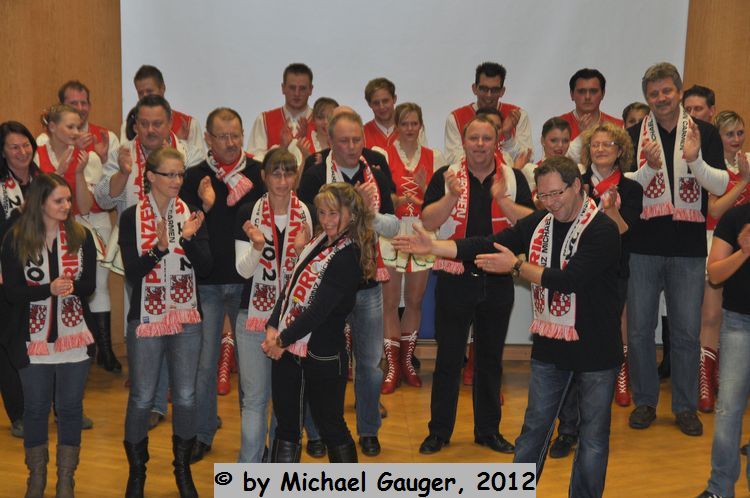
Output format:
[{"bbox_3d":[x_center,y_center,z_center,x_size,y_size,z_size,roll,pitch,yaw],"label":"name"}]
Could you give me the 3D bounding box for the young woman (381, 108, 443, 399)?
[{"bbox_3d":[0.200,-0.019,10.679,0.420,1.640,0.380,2,12,5],"label":"young woman"}]

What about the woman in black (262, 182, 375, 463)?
[{"bbox_3d":[-0.251,0.507,8.472,0.430,1.630,0.440,12,17,39],"label":"woman in black"}]

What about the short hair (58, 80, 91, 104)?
[{"bbox_3d":[-1.668,-0.867,10.377,0.170,0.130,0.190,-4,14,-19],"label":"short hair"}]

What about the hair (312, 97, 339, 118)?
[{"bbox_3d":[-0.271,-0.785,10.468,0.160,0.140,0.180,-3,14,-15],"label":"hair"}]

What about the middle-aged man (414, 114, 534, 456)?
[{"bbox_3d":[0.503,0.199,9.549,0.570,1.753,0.430,2,14,2],"label":"middle-aged man"}]

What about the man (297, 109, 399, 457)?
[{"bbox_3d":[-0.143,0.188,9.482,0.510,1.782,0.430,-3,14,-15],"label":"man"}]

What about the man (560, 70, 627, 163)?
[{"bbox_3d":[1.249,-0.140,10.907,0.540,1.800,0.380,1,12,3],"label":"man"}]

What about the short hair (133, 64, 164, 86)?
[{"bbox_3d":[-1.304,-0.993,10.781,0.180,0.150,0.200,6,13,24],"label":"short hair"}]

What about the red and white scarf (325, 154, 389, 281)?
[{"bbox_3d":[-0.094,-0.159,9.474,0.330,0.670,0.270,-2,12,-12],"label":"red and white scarf"}]

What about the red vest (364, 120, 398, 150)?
[{"bbox_3d":[0.067,-0.473,10.859,0.420,0.580,0.270,0,12,-3],"label":"red vest"}]

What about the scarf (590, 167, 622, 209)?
[{"bbox_3d":[1.168,-0.310,9.448,0.180,0.230,0.160,3,14,8],"label":"scarf"}]

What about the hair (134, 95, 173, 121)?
[{"bbox_3d":[-1.136,-0.726,9.603,0.185,0.130,0.200,0,14,-5],"label":"hair"}]

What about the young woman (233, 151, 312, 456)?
[{"bbox_3d":[-0.475,0.371,8.891,0.440,1.690,0.400,2,14,3],"label":"young woman"}]

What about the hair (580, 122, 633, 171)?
[{"bbox_3d":[1.177,-0.516,9.519,0.280,0.250,0.250,5,13,20],"label":"hair"}]

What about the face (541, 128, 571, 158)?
[{"bbox_3d":[0.976,-0.562,10.072,0.150,0.180,0.120,-2,14,-12],"label":"face"}]

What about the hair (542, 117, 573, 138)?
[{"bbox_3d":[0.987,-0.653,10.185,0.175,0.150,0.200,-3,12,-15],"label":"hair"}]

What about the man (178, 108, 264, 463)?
[{"bbox_3d":[-0.778,0.156,9.491,0.500,1.775,0.440,-3,12,-15],"label":"man"}]

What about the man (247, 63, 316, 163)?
[{"bbox_3d":[-0.459,-0.163,10.859,0.560,1.810,0.420,1,13,0],"label":"man"}]

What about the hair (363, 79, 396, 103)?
[{"bbox_3d":[0.032,-0.908,10.797,0.180,0.150,0.200,3,12,12],"label":"hair"}]

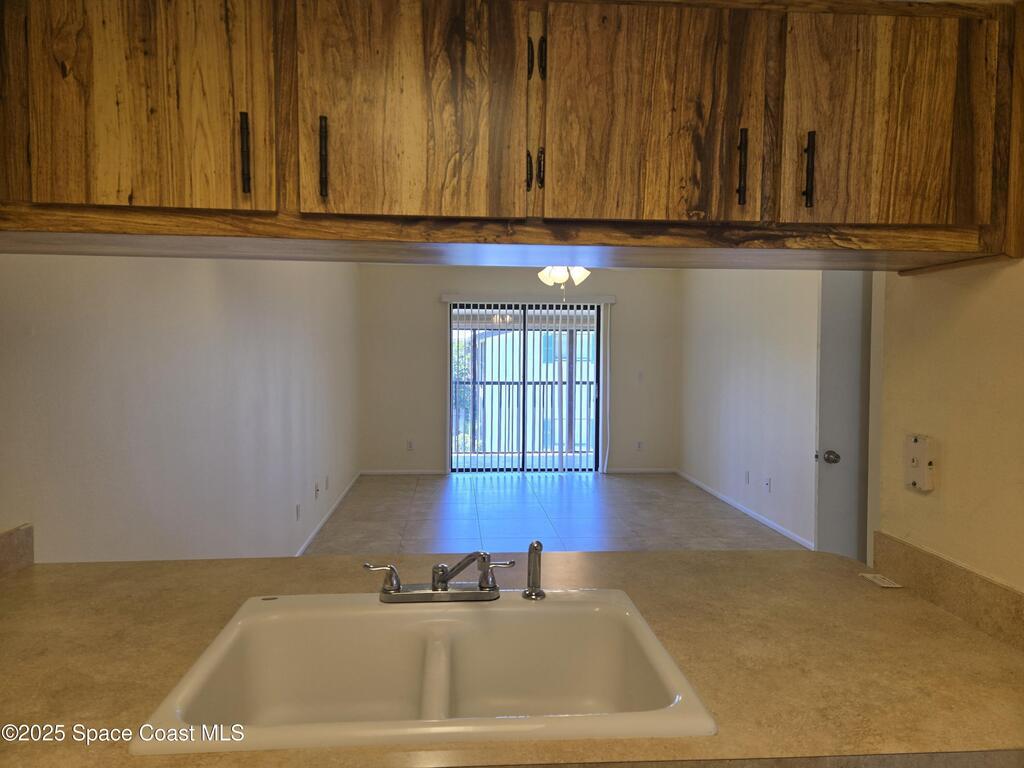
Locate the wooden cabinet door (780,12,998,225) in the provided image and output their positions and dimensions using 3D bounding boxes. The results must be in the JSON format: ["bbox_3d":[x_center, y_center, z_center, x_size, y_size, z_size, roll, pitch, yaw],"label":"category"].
[{"bbox_3d":[0.688,-0.479,1.248,0.402,0.371,0.020,0,3,-4],"label":"wooden cabinet door"}]

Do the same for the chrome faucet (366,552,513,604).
[{"bbox_3d":[-0.150,0.392,1.400,0.324,0.154,0.220,0,3,-9],"label":"chrome faucet"}]

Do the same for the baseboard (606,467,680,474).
[{"bbox_3d":[1.583,1.050,8.255,0.880,0.066,0.015,0,3,-4],"label":"baseboard"}]

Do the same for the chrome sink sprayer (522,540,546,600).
[{"bbox_3d":[0.050,0.408,1.507,0.052,0.130,0.056,0,4,-10],"label":"chrome sink sprayer"}]

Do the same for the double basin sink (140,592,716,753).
[{"bbox_3d":[-0.137,0.576,1.232,0.828,0.196,0.562,0,3,-4],"label":"double basin sink"}]

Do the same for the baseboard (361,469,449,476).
[{"bbox_3d":[-1.269,1.039,8.035,1.035,0.066,0.015,0,3,-4],"label":"baseboard"}]

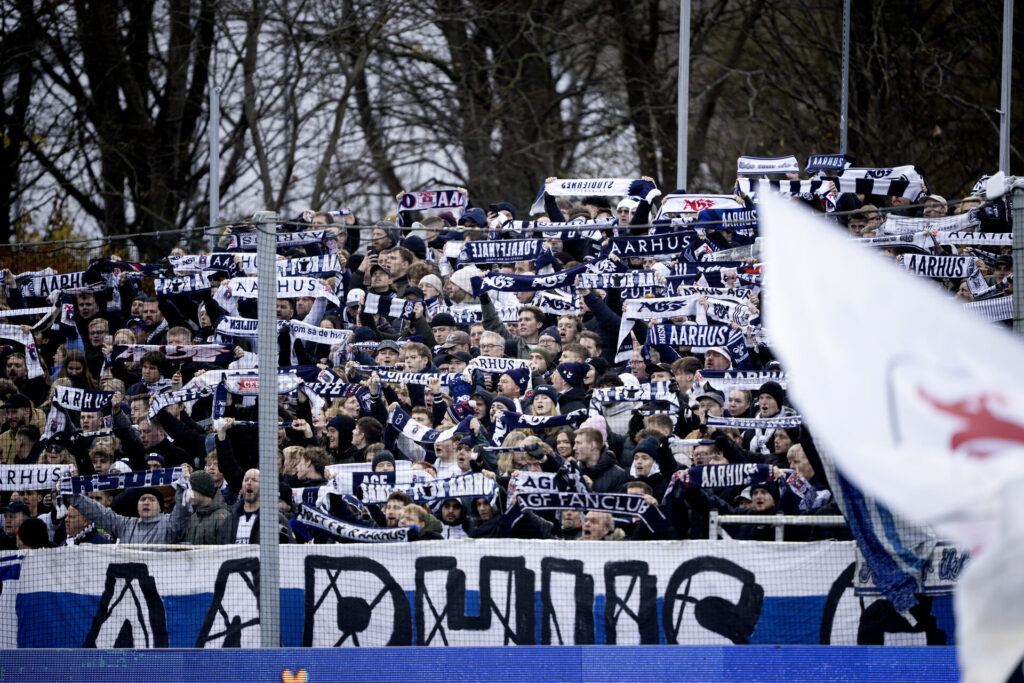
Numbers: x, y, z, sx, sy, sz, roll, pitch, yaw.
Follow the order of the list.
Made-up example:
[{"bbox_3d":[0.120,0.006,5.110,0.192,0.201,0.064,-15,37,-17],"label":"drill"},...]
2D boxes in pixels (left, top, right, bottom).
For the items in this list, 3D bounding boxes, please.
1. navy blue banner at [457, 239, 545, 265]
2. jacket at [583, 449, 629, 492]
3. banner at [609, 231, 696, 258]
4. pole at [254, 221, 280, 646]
[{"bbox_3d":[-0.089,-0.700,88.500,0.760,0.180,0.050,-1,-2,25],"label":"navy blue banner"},{"bbox_3d":[0.670,1.117,81.500,0.380,0.720,0.560,1,-2,-37],"label":"jacket"},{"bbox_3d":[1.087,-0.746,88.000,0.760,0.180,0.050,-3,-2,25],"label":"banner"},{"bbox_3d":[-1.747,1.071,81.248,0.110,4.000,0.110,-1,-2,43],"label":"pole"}]

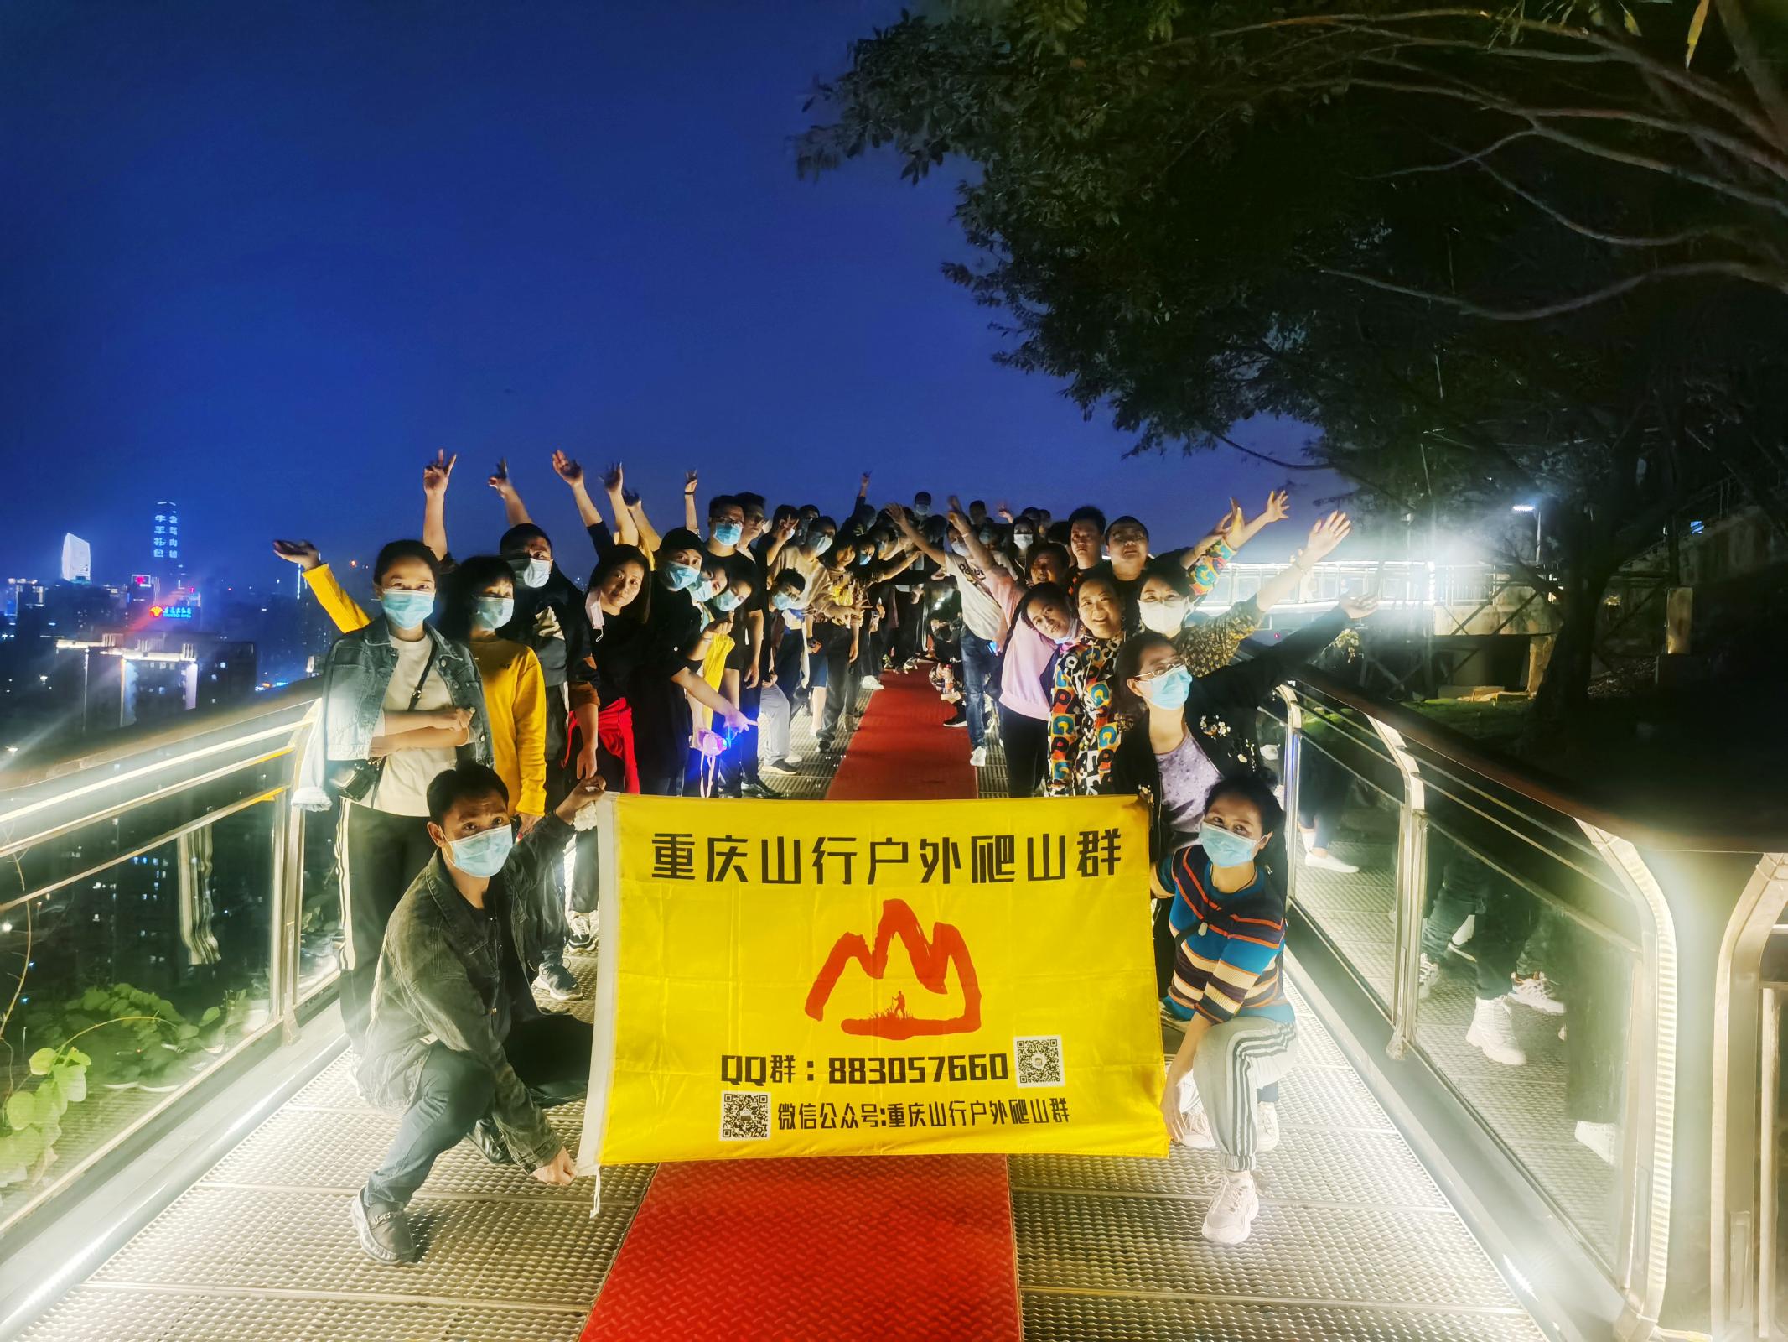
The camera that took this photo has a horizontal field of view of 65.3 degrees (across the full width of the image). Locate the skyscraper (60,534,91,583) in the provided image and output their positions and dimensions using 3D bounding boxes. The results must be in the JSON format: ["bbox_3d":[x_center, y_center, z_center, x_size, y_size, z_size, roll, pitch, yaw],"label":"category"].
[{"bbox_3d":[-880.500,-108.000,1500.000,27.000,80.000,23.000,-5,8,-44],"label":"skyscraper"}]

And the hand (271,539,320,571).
[{"bbox_3d":[-1.865,-0.361,4.350,0.165,0.065,0.090,23,31,-3],"label":"hand"}]

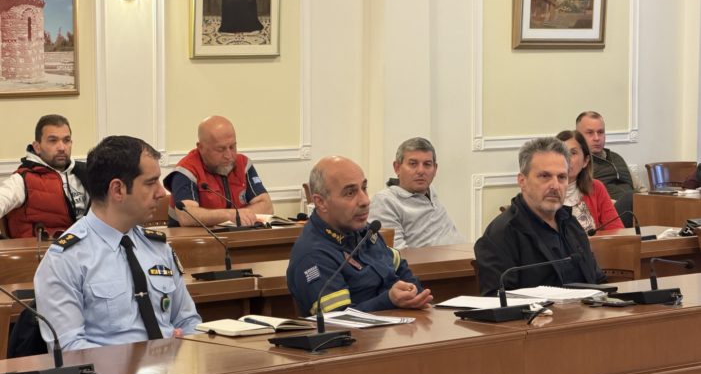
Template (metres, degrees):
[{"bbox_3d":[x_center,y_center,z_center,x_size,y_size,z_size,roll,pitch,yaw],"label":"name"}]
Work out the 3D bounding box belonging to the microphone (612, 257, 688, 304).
[{"bbox_3d":[0.968,0.285,6.543,0.211,0.130,0.368,3,6,30],"label":"microphone"}]

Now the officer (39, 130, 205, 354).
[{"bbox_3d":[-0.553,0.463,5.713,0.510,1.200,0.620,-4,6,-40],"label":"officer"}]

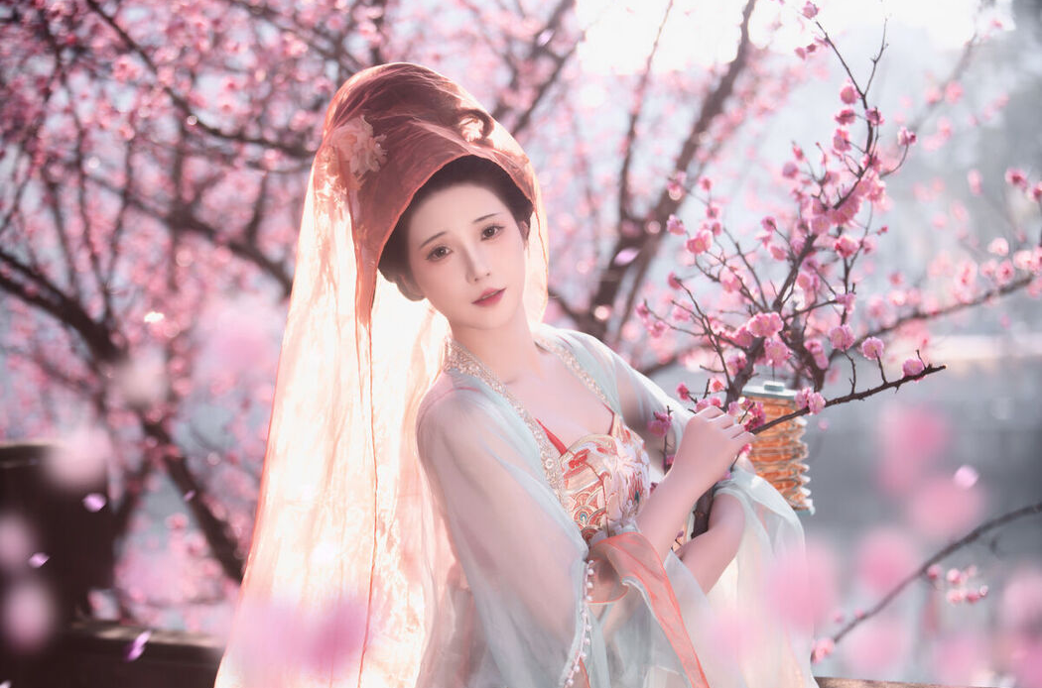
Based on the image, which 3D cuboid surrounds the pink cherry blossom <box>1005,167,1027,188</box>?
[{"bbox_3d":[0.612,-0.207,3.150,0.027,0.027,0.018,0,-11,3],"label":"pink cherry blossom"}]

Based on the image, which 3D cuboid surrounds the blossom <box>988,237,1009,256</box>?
[{"bbox_3d":[0.590,-0.121,3.150,0.027,0.022,0.017,0,-21,6],"label":"blossom"}]

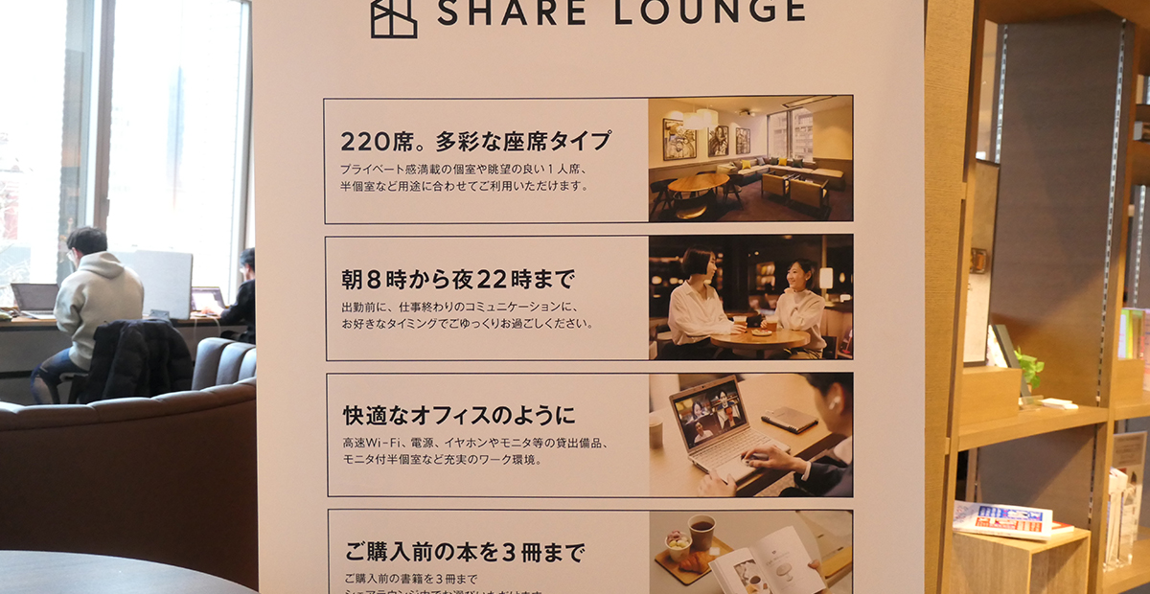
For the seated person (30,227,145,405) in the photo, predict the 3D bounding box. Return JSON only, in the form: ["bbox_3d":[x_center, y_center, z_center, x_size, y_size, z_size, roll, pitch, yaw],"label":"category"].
[{"bbox_3d":[-3.044,0.221,6.364,0.660,1.324,0.520,4,2,34],"label":"seated person"}]

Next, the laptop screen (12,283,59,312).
[{"bbox_3d":[-3.467,0.002,6.623,0.012,0.211,0.309,-37,-19,27],"label":"laptop screen"}]

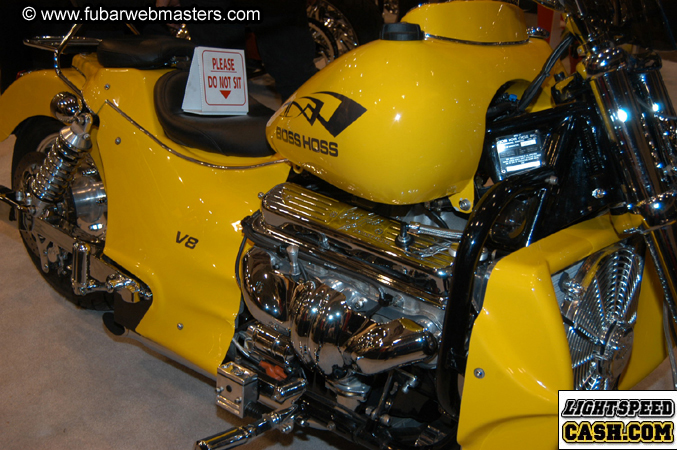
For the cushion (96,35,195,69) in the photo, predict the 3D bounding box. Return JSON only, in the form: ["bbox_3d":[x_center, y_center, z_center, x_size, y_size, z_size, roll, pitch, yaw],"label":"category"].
[{"bbox_3d":[-0.475,-0.464,2.284,0.300,0.095,0.265,20,25,36],"label":"cushion"}]

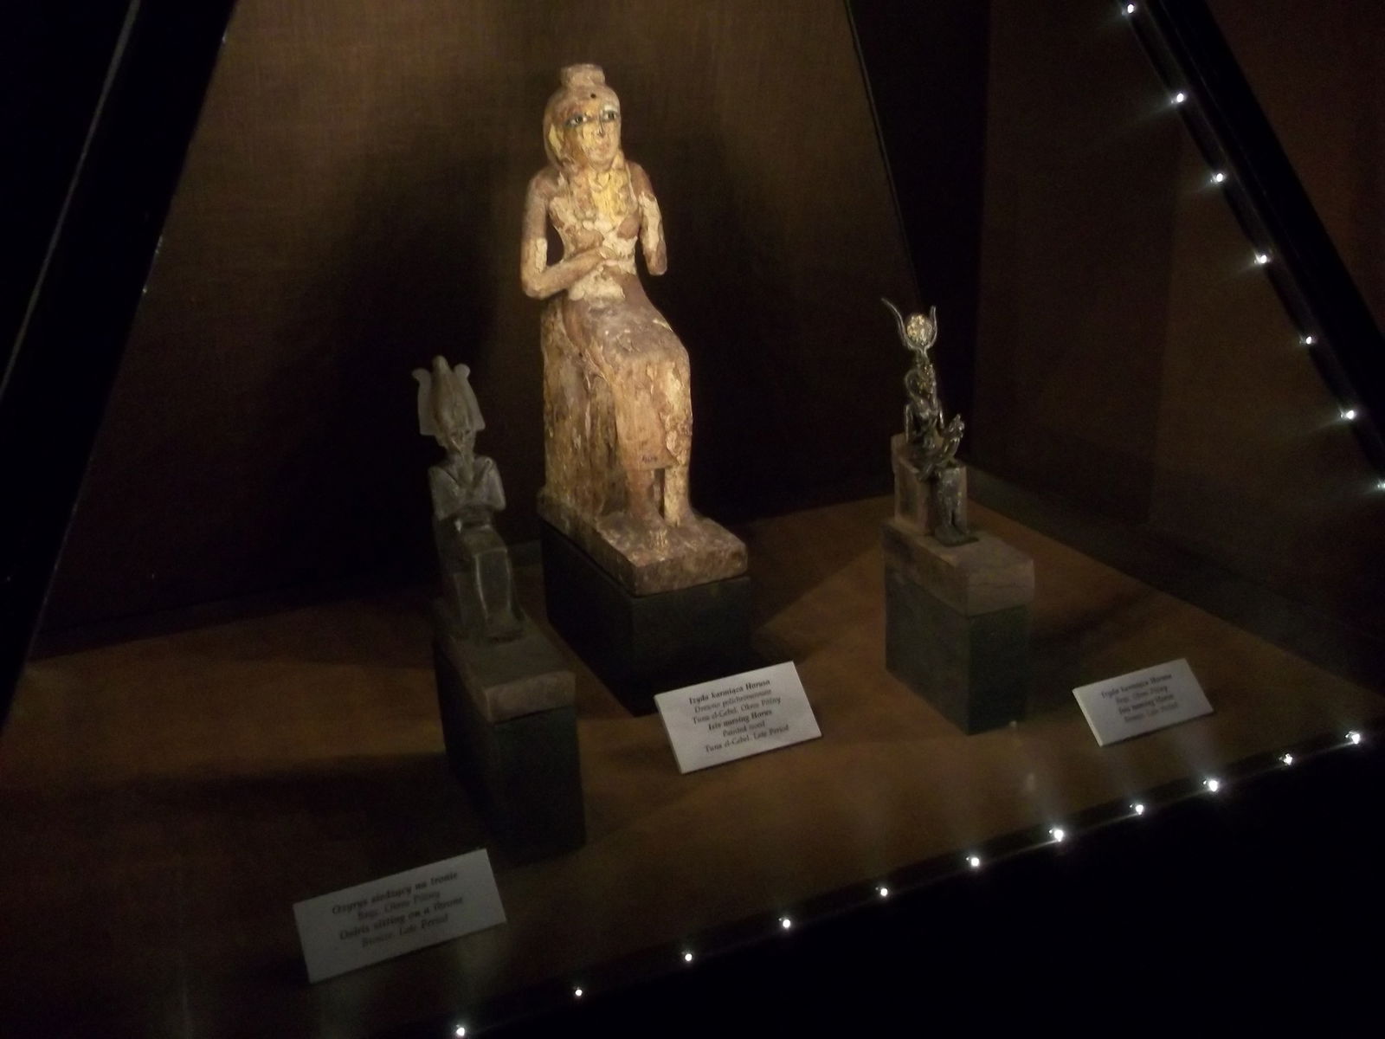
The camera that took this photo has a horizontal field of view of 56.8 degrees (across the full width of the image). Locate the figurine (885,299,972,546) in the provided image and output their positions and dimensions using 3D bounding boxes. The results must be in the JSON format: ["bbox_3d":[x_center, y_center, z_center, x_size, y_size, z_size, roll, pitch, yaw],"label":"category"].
[{"bbox_3d":[0.171,-0.071,0.905,0.049,0.167,0.071,-10,19,-19],"label":"figurine"}]

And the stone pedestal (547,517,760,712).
[{"bbox_3d":[-0.041,0.065,1.042,0.097,0.092,0.215,-11,20,-21],"label":"stone pedestal"}]

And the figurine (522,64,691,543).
[{"bbox_3d":[-0.063,-0.167,0.979,0.123,0.342,0.166,-11,20,-21],"label":"figurine"}]

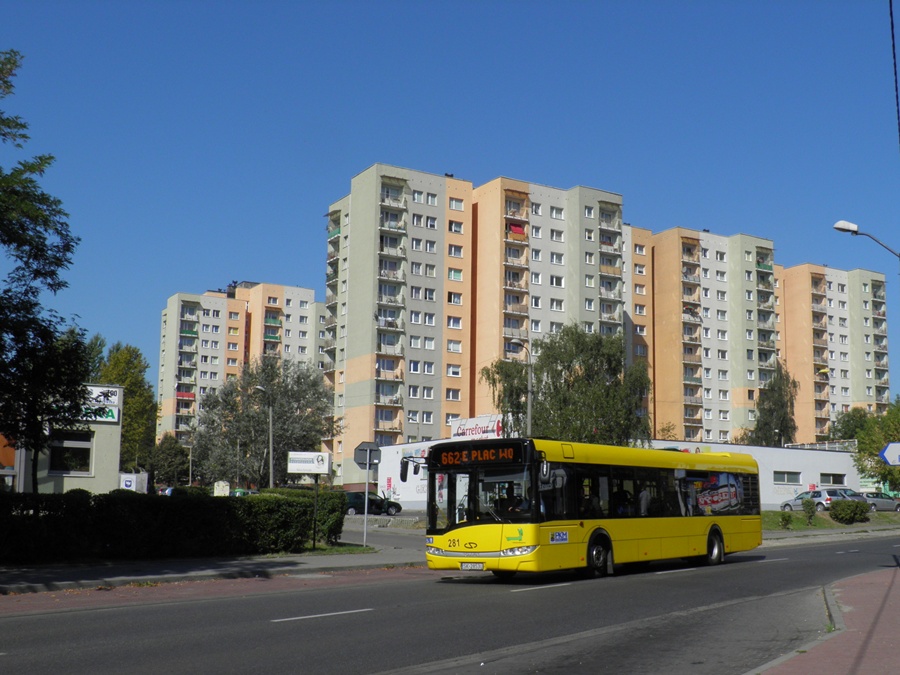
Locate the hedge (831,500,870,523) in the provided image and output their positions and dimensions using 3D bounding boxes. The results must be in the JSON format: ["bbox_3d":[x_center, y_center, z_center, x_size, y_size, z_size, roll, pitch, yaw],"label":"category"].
[{"bbox_3d":[22.857,9.983,52.000,2.300,1.400,2.200,-6,-12,39],"label":"hedge"}]

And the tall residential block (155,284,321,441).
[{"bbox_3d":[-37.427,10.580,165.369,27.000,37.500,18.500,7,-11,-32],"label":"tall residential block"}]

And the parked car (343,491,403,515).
[{"bbox_3d":[-4.874,10.325,56.500,3.850,1.430,1.660,2,-9,-3],"label":"parked car"}]

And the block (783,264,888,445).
[{"bbox_3d":[60.155,7.380,148.580,17.500,35.500,13.000,7,-11,-32],"label":"block"}]

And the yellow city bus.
[{"bbox_3d":[4.270,4.210,22.550,2.550,2.900,12.000,-7,-13,39],"label":"yellow city bus"}]

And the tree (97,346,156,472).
[{"bbox_3d":[-31.812,7.886,86.801,7.500,15.000,7.500,1,-9,0],"label":"tree"}]

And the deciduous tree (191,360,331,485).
[{"bbox_3d":[-16.517,8.163,78.977,12.300,12.800,11.500,1,-9,0],"label":"deciduous tree"}]

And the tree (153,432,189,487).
[{"bbox_3d":[-24.455,11.461,79.496,3.600,6.300,3.600,1,-9,0],"label":"tree"}]

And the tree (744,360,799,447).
[{"bbox_3d":[35.188,9.930,98.801,5.800,15.000,5.800,1,-9,0],"label":"tree"}]

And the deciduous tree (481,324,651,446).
[{"bbox_3d":[5.292,3.841,41.281,7.900,9.000,7.300,1,-9,0],"label":"deciduous tree"}]

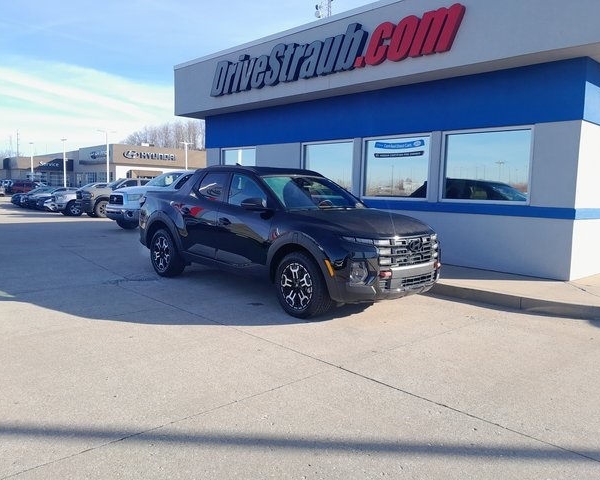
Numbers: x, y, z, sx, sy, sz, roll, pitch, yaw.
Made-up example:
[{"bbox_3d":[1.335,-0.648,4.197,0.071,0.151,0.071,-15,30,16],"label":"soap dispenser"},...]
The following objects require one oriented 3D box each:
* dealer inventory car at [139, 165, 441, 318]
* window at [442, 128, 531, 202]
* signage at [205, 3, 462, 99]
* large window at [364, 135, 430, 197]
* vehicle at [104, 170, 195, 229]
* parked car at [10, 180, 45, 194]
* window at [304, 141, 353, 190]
[{"bbox_3d":[-0.418,-0.184,7.078,1.930,1.710,4.970,-4,8,-43],"label":"dealer inventory car"},{"bbox_3d":[2.918,-1.155,7.905,0.100,1.170,1.525,-4,8,-43],"label":"window"},{"bbox_3d":[0.148,-3.515,9.691,0.180,0.820,6.560,-4,8,-43],"label":"signage"},{"bbox_3d":[1.741,-1.316,9.151,0.100,1.170,1.525,-4,8,-43],"label":"large window"},{"bbox_3d":[-3.461,-1.321,16.665,5.810,1.930,2.030,-4,8,-43],"label":"vehicle"},{"bbox_3d":[-32.226,-5.998,59.797,4.700,1.740,1.850,-2,7,-35],"label":"parked car"},{"bbox_3d":[0.569,-1.476,10.391,0.100,1.170,1.510,-4,8,-43],"label":"window"}]

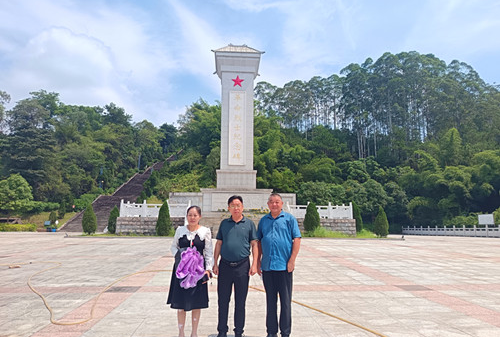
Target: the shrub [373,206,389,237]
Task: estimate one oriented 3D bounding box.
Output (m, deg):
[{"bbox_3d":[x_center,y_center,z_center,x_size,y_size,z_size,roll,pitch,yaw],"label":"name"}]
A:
[{"bbox_3d":[10.263,4.169,27.120,1.180,2.413,1.180,1,-8,-4],"label":"shrub"}]

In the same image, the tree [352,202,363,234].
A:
[{"bbox_3d":[9.137,4.276,30.169,1.350,2.715,1.350,1,-8,-4],"label":"tree"}]

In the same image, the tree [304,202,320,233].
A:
[{"bbox_3d":[4.772,3.825,26.904,1.300,2.443,1.300,1,-8,-4],"label":"tree"}]

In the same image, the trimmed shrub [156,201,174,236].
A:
[{"bbox_3d":[-6.405,3.768,26.064,1.200,2.566,1.200,1,-8,-4],"label":"trimmed shrub"}]

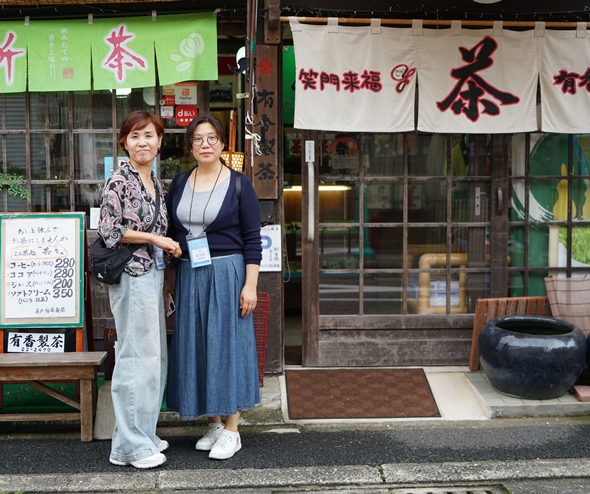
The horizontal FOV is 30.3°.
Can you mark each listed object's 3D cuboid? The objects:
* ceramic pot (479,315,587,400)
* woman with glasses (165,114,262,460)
[{"bbox_3d":[1.324,0.608,6.059,0.595,0.385,0.595,0,6,0],"label":"ceramic pot"},{"bbox_3d":[-0.385,0.184,5.115,0.460,1.595,0.360,2,7,18],"label":"woman with glasses"}]

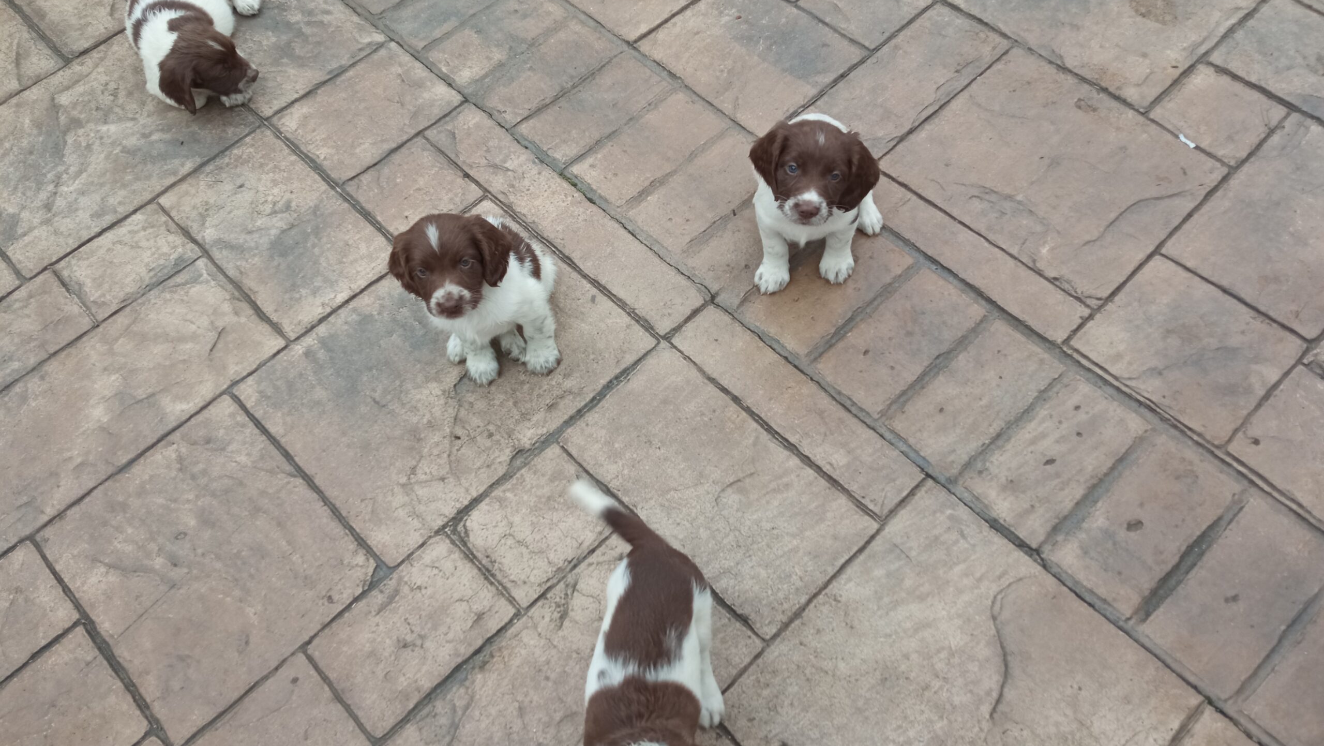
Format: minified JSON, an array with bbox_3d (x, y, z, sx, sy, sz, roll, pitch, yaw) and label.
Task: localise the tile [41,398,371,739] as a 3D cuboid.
[{"bbox_3d":[-0.527,0.220,1.208,0.268,0.030,0.327,-41,65,-19],"label":"tile"}]

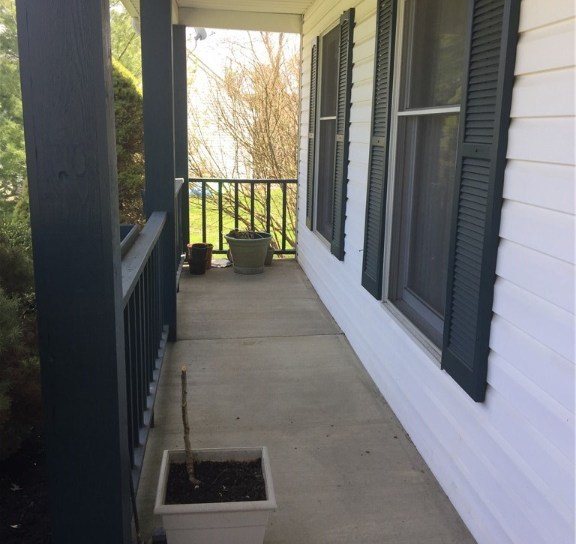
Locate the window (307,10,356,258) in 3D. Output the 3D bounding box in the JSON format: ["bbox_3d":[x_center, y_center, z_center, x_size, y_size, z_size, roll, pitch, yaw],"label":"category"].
[{"bbox_3d":[0.318,-1.044,5.056,0.074,1.640,1.630,0,12,-7],"label":"window"}]

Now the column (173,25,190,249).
[{"bbox_3d":[-1.118,-1.232,6.569,0.188,2.370,0.188,0,12,-7],"label":"column"}]

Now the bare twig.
[{"bbox_3d":[-0.307,0.488,2.022,0.052,0.411,0.041,0,12,-7],"label":"bare twig"}]

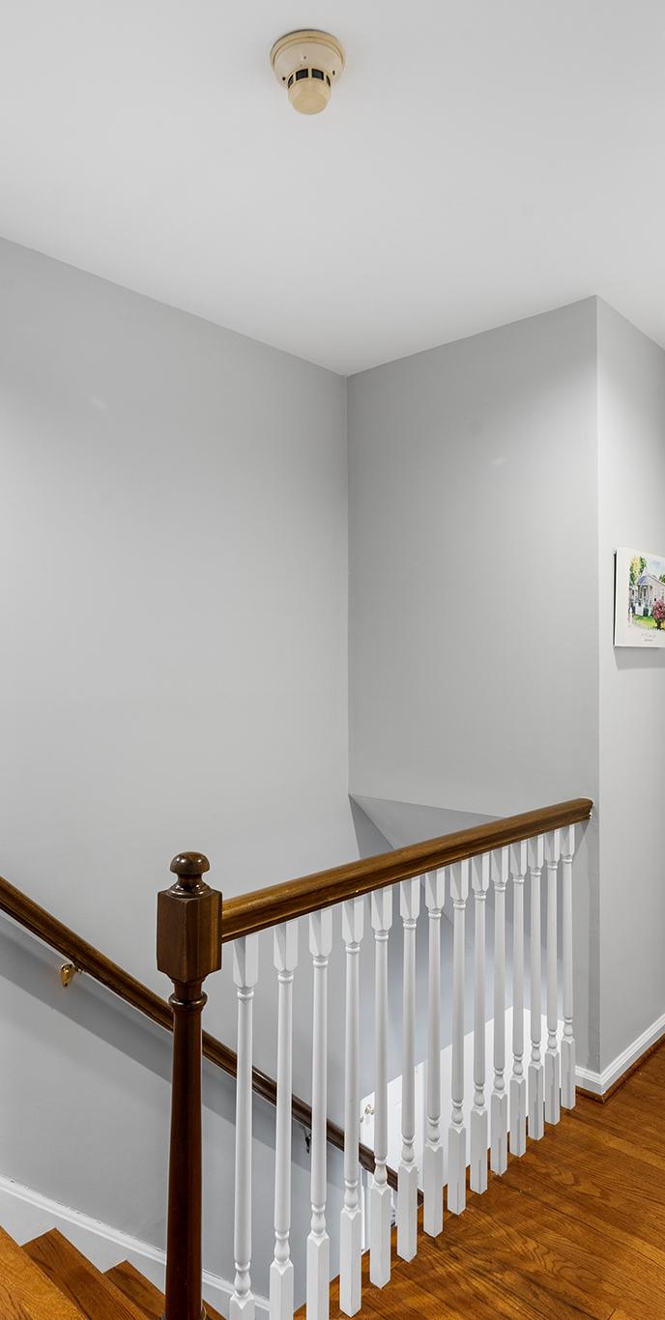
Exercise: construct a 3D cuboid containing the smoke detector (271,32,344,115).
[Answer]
[{"bbox_3d":[-0.044,-1.068,1.423,0.132,0.090,0.132,0,0,-2],"label":"smoke detector"}]

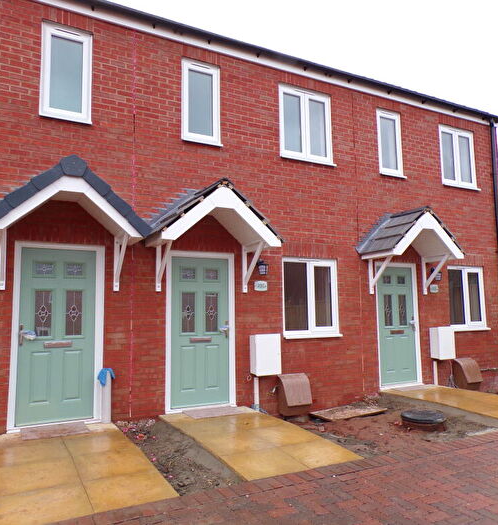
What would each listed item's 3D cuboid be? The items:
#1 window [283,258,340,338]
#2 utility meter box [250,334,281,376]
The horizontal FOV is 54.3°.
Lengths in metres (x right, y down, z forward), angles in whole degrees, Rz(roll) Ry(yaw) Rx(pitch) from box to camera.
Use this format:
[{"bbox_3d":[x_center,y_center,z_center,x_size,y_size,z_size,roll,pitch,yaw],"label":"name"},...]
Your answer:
[{"bbox_3d":[0.959,0.541,7.388,1.022,1.202,0.100,3,-7,-29],"label":"window"},{"bbox_3d":[0.237,1.289,6.765,0.405,0.550,0.190,3,-7,-29],"label":"utility meter box"}]

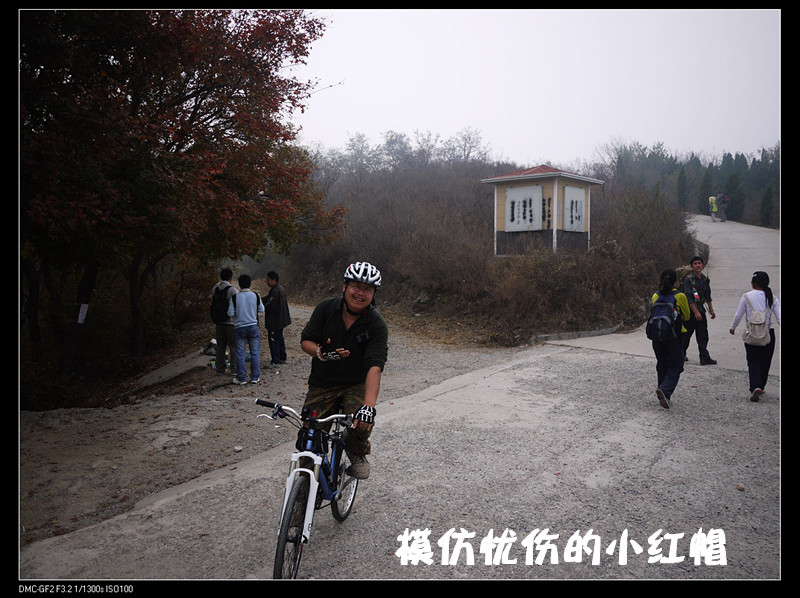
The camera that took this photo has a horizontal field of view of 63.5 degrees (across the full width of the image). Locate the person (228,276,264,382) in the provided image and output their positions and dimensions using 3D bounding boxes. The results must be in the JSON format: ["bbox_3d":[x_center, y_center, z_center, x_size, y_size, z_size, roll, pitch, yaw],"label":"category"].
[{"bbox_3d":[-2.351,0.467,9.900,0.550,1.690,0.420,0,4,-7],"label":"person"}]

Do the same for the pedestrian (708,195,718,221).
[{"bbox_3d":[18.675,-5.361,38.500,0.550,1.630,0.600,-3,5,-35],"label":"pedestrian"}]

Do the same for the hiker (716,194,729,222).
[{"bbox_3d":[19.211,-5.421,38.500,0.600,1.720,0.700,-3,5,-38],"label":"hiker"}]

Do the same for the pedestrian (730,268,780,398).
[{"bbox_3d":[4.373,0.461,7.950,0.550,1.640,0.550,2,4,22],"label":"pedestrian"}]

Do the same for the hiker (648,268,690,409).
[{"bbox_3d":[3.232,0.474,7.750,0.520,1.680,0.650,2,5,33],"label":"hiker"}]

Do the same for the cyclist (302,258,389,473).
[{"bbox_3d":[-0.360,0.540,4.095,0.600,1.580,0.750,1,4,9],"label":"cyclist"}]

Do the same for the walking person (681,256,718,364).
[{"bbox_3d":[4.773,0.183,10.300,0.570,1.730,0.600,-1,4,-20],"label":"walking person"}]

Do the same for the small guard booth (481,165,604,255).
[{"bbox_3d":[4.400,-2.752,19.861,2.660,2.850,2.700,3,5,42],"label":"small guard booth"}]

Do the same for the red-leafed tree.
[{"bbox_3d":[-5.500,-2.911,12.134,9.000,8.400,8.500,0,4,0],"label":"red-leafed tree"}]

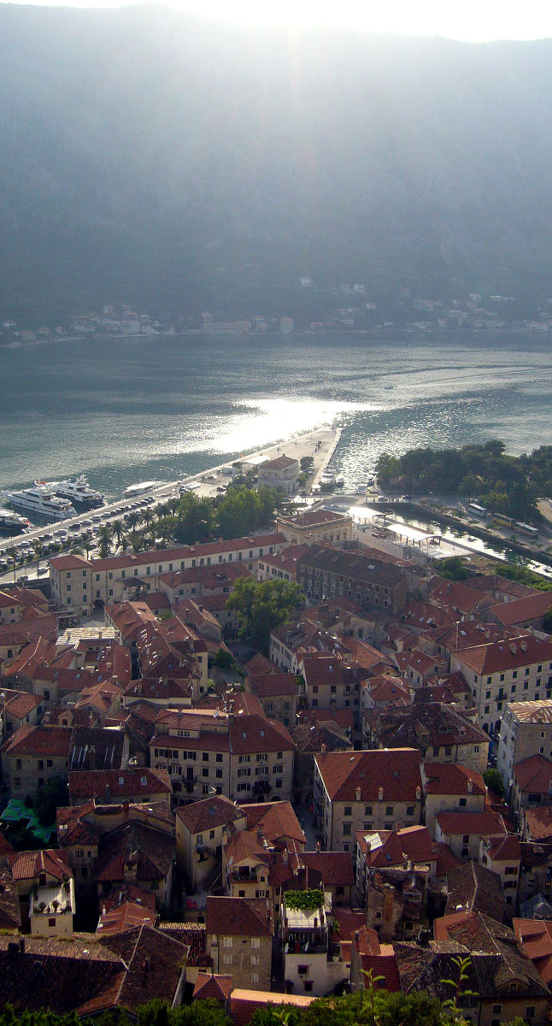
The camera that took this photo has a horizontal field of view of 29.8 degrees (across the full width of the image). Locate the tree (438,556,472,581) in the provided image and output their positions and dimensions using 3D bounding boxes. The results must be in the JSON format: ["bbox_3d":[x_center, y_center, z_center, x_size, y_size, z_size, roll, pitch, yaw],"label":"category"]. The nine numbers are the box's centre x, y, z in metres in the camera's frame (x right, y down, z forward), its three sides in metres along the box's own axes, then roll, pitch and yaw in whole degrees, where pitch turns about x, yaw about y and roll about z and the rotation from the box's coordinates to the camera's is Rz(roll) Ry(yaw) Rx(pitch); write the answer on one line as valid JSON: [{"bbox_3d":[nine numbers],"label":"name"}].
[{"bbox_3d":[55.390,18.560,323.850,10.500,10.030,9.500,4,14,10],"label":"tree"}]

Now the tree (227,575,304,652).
[{"bbox_3d":[-2.950,26.190,265.140,20.000,20.270,18.000,1,14,-1],"label":"tree"}]

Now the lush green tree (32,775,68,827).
[{"bbox_3d":[-39.400,50.720,181.410,7.000,10.400,7.000,-2,14,-13],"label":"lush green tree"}]

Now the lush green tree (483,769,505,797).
[{"bbox_3d":[40.890,51.160,194.540,4.500,6.870,4.500,4,14,13],"label":"lush green tree"}]

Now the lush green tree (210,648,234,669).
[{"bbox_3d":[-13.260,35.900,257.340,5.500,4.630,5.200,1,14,-3],"label":"lush green tree"}]

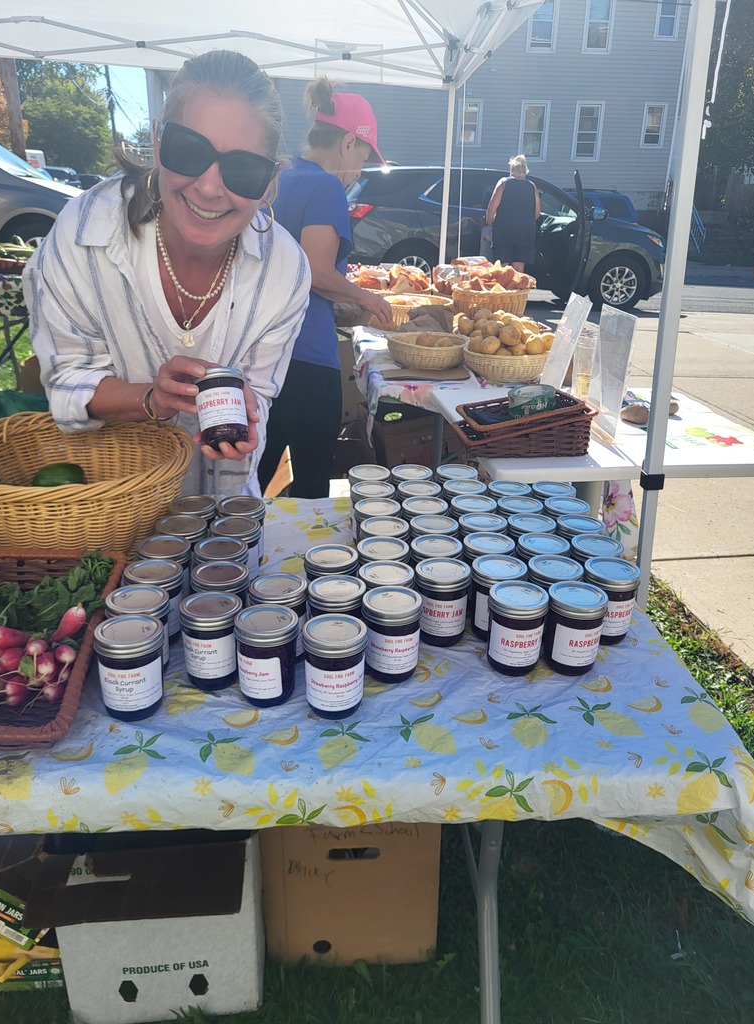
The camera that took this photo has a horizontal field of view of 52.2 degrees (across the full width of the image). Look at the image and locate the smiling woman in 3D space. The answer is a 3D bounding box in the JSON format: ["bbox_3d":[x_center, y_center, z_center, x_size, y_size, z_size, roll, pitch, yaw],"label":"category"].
[{"bbox_3d":[-0.305,-0.013,1.456,0.470,1.457,0.630,-2,23,-9],"label":"smiling woman"}]

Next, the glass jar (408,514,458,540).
[{"bbox_3d":[0.084,0.064,1.161,0.073,0.098,0.073,2,23,-1],"label":"glass jar"}]

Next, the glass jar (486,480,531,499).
[{"bbox_3d":[0.220,0.007,1.298,0.071,0.099,0.071,4,23,5],"label":"glass jar"}]

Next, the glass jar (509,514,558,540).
[{"bbox_3d":[0.233,0.062,1.174,0.073,0.099,0.073,6,23,11],"label":"glass jar"}]

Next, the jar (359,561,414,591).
[{"bbox_3d":[0.012,0.124,1.009,0.073,0.099,0.073,1,22,0],"label":"jar"}]

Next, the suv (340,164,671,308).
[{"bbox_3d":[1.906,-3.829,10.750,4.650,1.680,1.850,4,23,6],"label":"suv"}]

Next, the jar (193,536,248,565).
[{"bbox_3d":[-0.211,0.095,1.059,0.073,0.099,0.073,-3,23,-12],"label":"jar"}]

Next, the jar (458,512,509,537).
[{"bbox_3d":[0.158,0.061,1.174,0.073,0.098,0.073,2,23,-1],"label":"jar"}]

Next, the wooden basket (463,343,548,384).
[{"bbox_3d":[0.423,-0.489,2.513,0.284,0.090,0.284,5,23,9],"label":"wooden basket"}]

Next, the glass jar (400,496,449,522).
[{"bbox_3d":[0.074,0.035,1.219,0.071,0.099,0.071,2,23,-1],"label":"glass jar"}]

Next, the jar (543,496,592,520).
[{"bbox_3d":[0.303,0.035,1.244,0.073,0.099,0.073,7,23,14],"label":"jar"}]

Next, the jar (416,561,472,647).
[{"bbox_3d":[0.085,0.121,1.018,0.073,0.099,0.073,2,23,-1],"label":"jar"}]

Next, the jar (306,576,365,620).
[{"bbox_3d":[-0.050,0.140,0.972,0.073,0.098,0.073,2,23,-1],"label":"jar"}]

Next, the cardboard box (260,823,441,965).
[{"bbox_3d":[-0.054,0.564,1.495,0.305,0.380,0.400,0,23,-4],"label":"cardboard box"}]

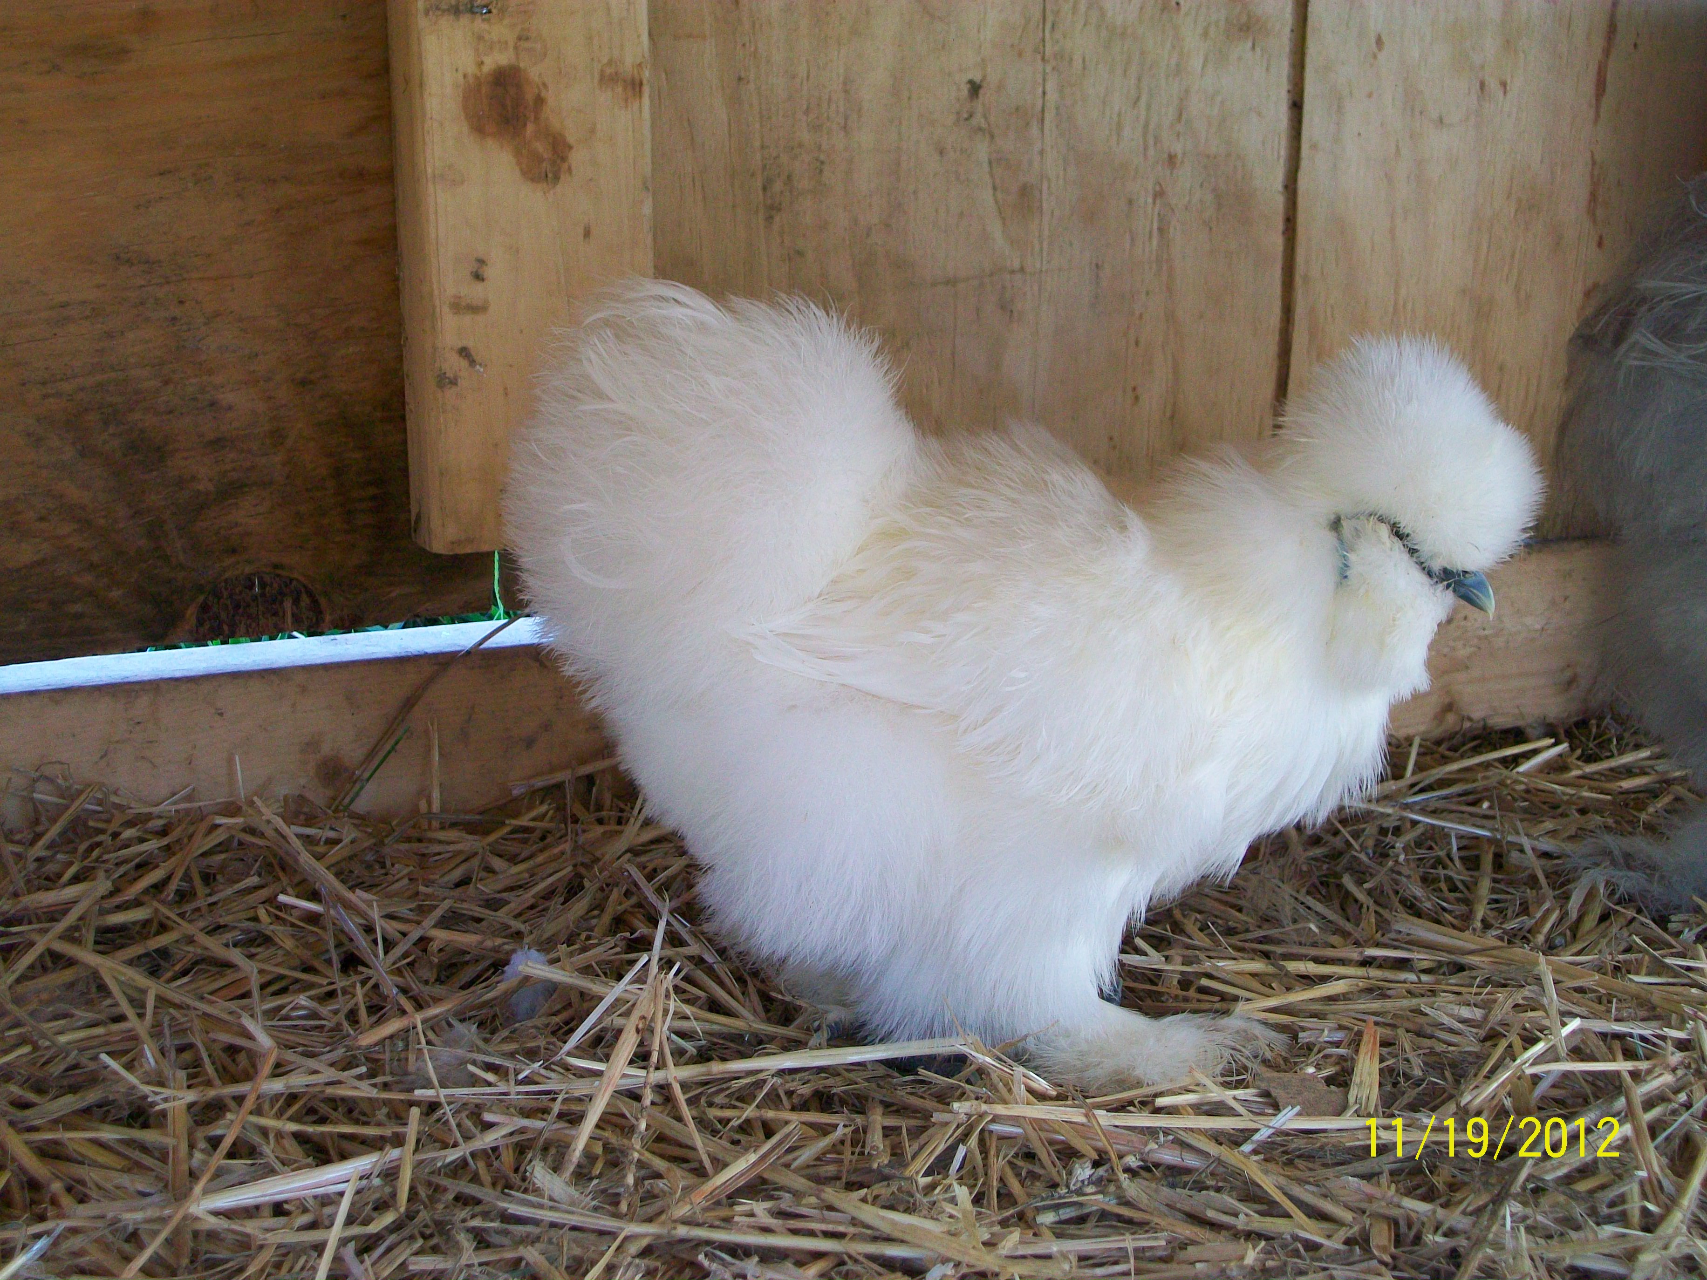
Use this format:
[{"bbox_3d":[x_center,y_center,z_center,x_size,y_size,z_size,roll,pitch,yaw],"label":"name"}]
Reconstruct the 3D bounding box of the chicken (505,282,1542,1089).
[{"bbox_3d":[0.055,0.011,0.767,0.318,0.245,0.175,-2,16,-6],"label":"chicken"}]

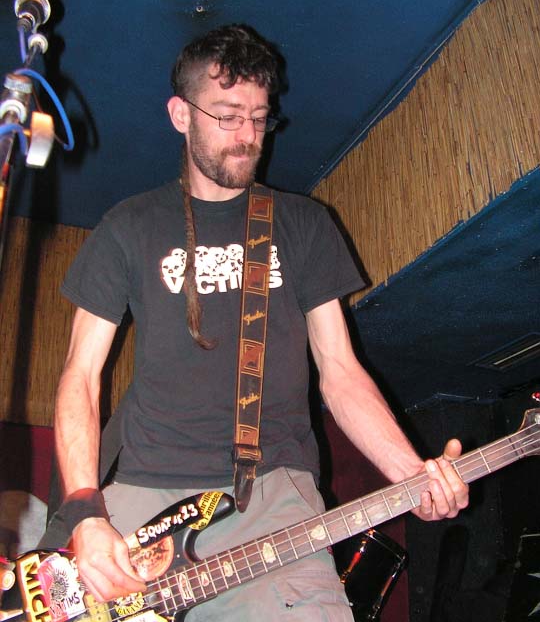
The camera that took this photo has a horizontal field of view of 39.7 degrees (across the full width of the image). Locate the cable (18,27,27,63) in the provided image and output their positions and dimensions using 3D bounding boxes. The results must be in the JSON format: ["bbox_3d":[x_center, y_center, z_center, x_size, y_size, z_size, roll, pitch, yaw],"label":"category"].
[{"bbox_3d":[-0.331,-0.355,1.000,0.010,0.060,0.012,-1,-21,0],"label":"cable"}]

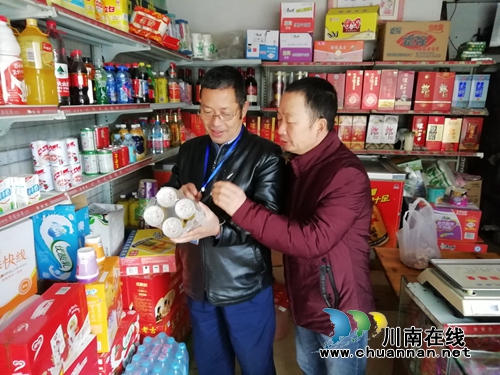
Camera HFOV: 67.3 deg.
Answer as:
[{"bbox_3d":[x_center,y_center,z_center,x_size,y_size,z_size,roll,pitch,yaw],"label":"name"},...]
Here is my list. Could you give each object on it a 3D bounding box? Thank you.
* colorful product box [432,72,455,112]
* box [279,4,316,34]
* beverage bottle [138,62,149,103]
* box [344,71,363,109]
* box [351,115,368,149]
[{"bbox_3d":[1.530,-0.759,3.001,0.139,0.299,0.115,2,13,7],"label":"colorful product box"},{"bbox_3d":[0.387,-1.317,2.979,0.262,0.210,0.270,3,13,10],"label":"box"},{"bbox_3d":[-0.664,-0.651,2.351,0.066,0.242,0.066,9,15,32],"label":"beverage bottle"},{"bbox_3d":[0.849,-0.799,3.091,0.125,0.306,0.115,2,13,7],"label":"box"},{"bbox_3d":[0.905,-0.458,3.140,0.110,0.271,0.105,2,13,7],"label":"box"}]

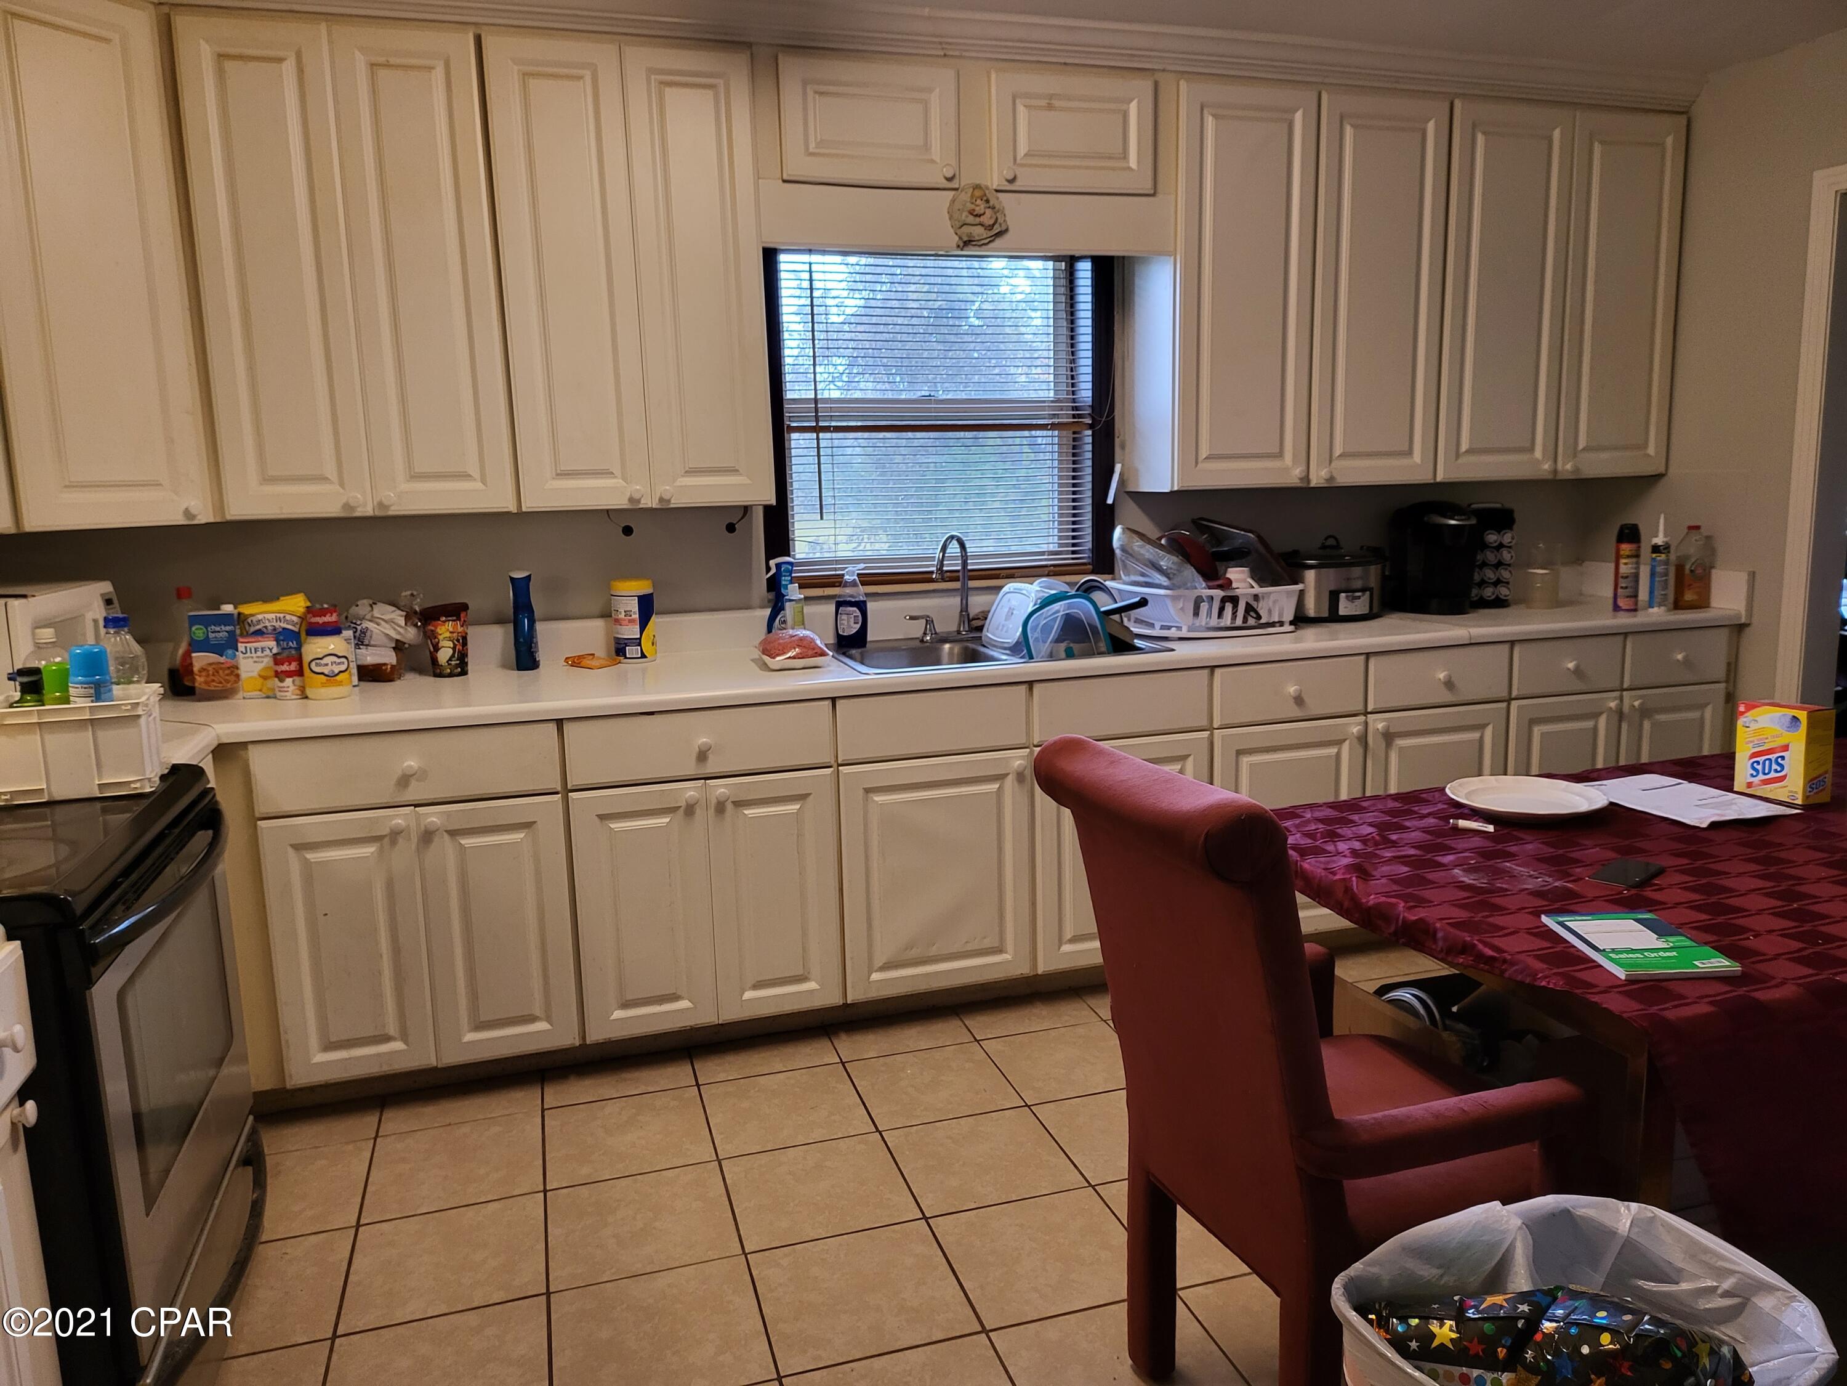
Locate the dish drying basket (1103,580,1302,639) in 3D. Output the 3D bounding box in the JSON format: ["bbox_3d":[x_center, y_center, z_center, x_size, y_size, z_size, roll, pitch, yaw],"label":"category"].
[{"bbox_3d":[0.832,-0.251,3.760,0.440,0.136,0.370,-5,10,-17],"label":"dish drying basket"}]

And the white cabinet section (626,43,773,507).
[{"bbox_3d":[-0.574,-1.000,3.201,0.299,1.055,0.290,-5,10,-17],"label":"white cabinet section"}]

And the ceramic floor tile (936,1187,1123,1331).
[{"bbox_3d":[0.215,0.985,2.249,0.330,0.010,0.330,-5,10,-18],"label":"ceramic floor tile"}]

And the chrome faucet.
[{"bbox_3d":[0.082,-0.290,3.479,0.050,0.278,0.160,4,11,30],"label":"chrome faucet"}]

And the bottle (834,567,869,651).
[{"bbox_3d":[-0.202,-0.241,3.583,0.090,0.234,0.060,-1,10,2],"label":"bottle"}]

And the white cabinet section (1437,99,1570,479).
[{"bbox_3d":[1.658,-1.179,3.875,0.428,1.055,0.290,-5,10,-17],"label":"white cabinet section"}]

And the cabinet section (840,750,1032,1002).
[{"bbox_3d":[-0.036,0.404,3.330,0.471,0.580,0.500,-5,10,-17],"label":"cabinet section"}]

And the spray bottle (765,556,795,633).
[{"bbox_3d":[-0.387,-0.238,3.509,0.105,0.264,0.062,-5,10,-17],"label":"spray bottle"}]

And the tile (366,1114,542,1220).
[{"bbox_3d":[-0.940,0.959,2.595,0.330,0.010,0.330,-5,10,-17],"label":"tile"}]

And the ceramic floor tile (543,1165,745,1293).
[{"bbox_3d":[-0.523,0.985,2.376,0.330,0.010,0.330,-5,10,-17],"label":"ceramic floor tile"}]

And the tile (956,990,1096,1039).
[{"bbox_3d":[0.261,0.818,3.233,0.330,0.010,0.191,-5,10,-17],"label":"tile"}]

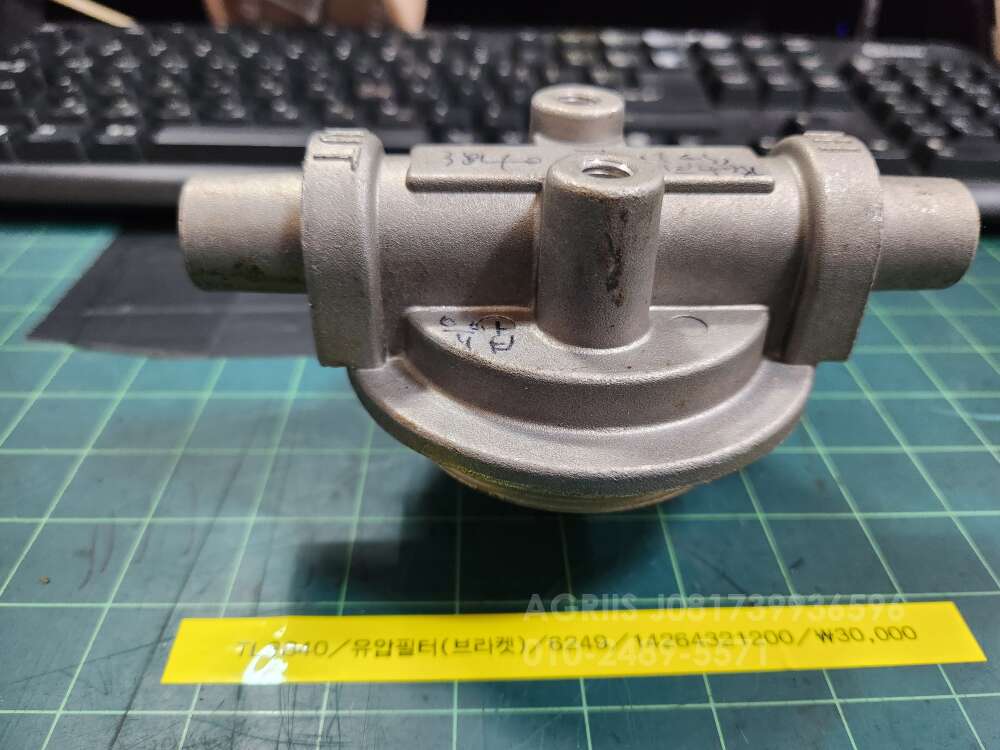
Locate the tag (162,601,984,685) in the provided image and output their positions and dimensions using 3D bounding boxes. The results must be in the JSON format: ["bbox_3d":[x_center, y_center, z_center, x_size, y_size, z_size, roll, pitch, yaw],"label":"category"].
[{"bbox_3d":[0.014,0.045,0.118,0.137,0.001,0.012,0,37,-3],"label":"tag"}]

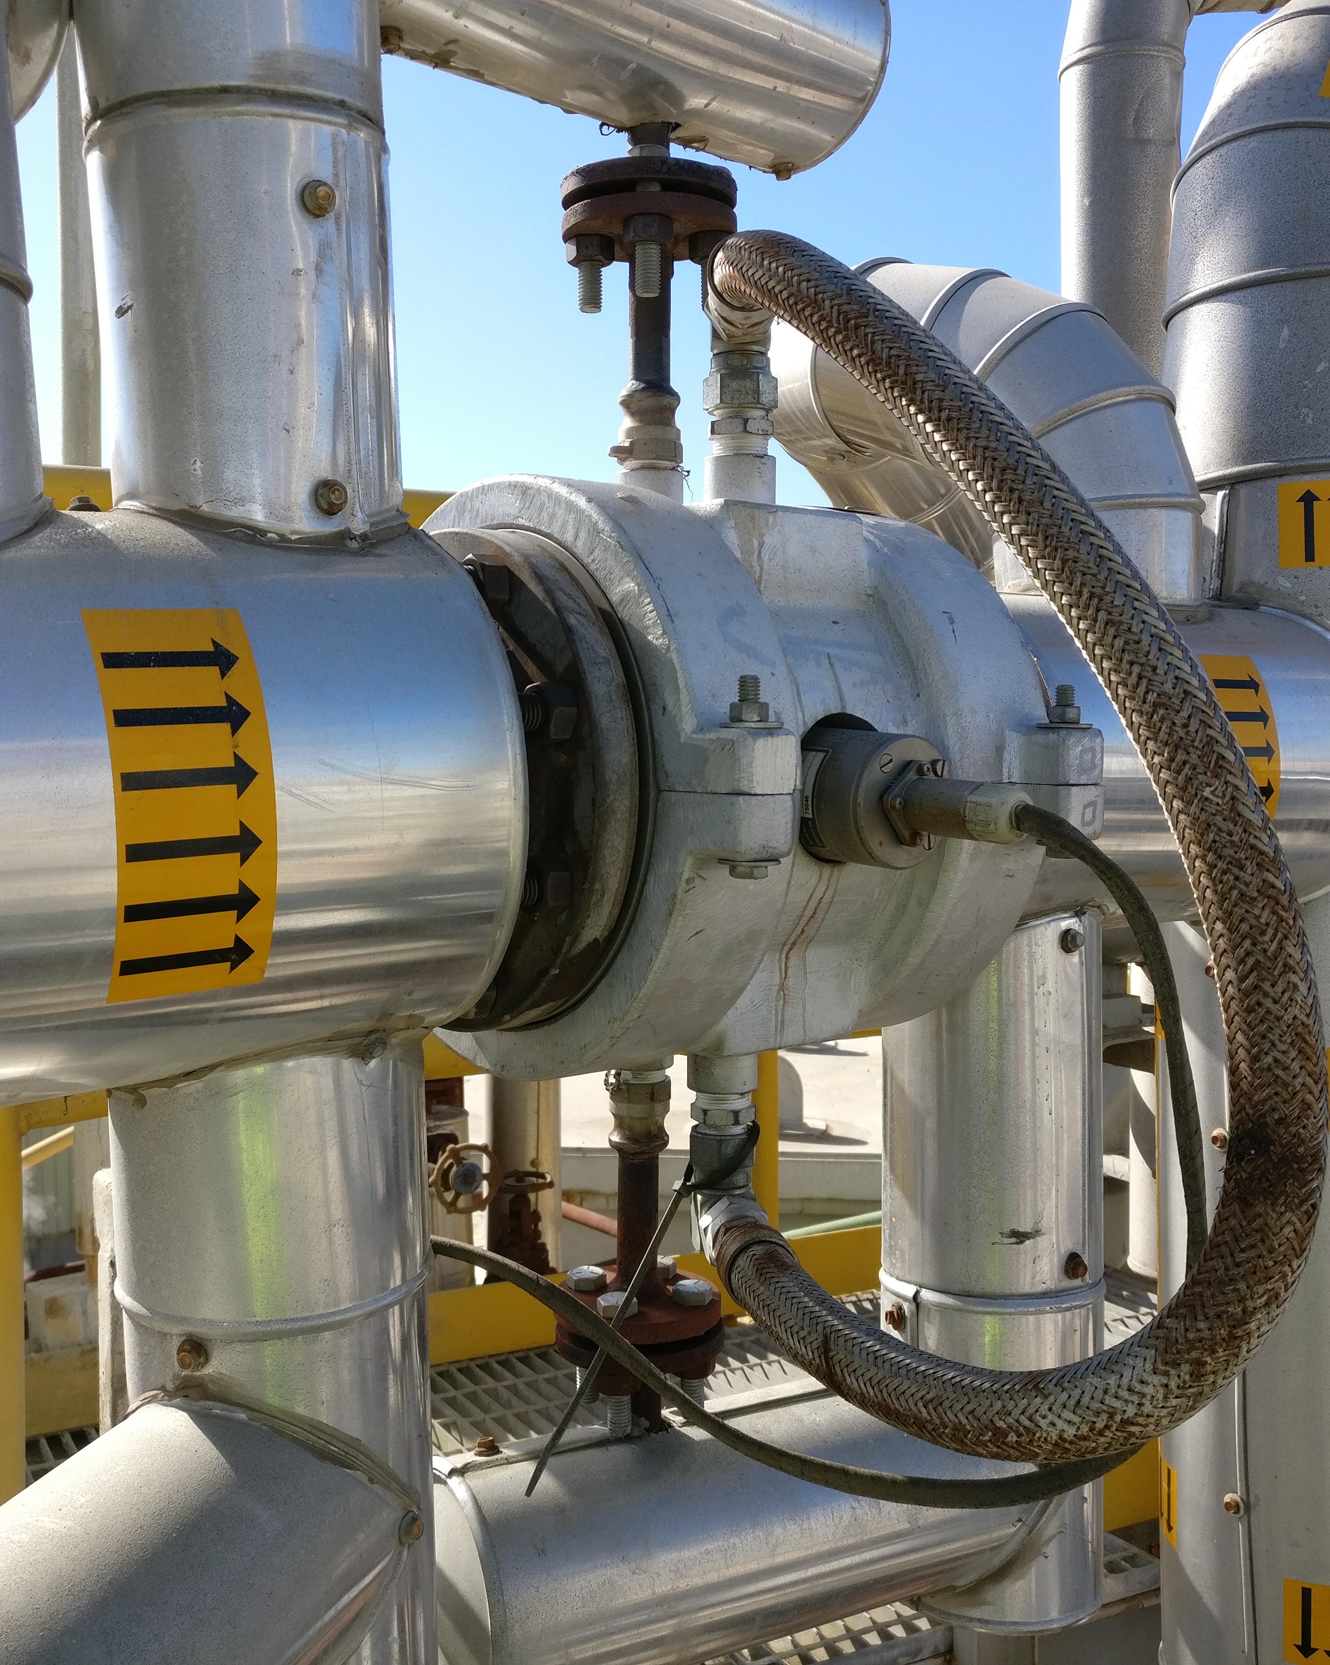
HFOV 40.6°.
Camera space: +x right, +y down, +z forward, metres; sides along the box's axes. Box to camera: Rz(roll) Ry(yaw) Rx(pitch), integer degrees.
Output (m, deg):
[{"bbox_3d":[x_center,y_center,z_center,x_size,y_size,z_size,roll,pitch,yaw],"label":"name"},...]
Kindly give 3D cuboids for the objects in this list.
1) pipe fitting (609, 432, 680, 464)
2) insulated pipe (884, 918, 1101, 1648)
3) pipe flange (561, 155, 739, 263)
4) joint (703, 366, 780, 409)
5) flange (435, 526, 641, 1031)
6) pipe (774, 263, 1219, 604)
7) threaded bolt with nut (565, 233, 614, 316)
[{"bbox_3d":[-0.009,-0.190,0.888,0.036,0.015,0.033,-1,2,0],"label":"pipe fitting"},{"bbox_3d":[0.197,0.250,1.072,0.131,0.430,0.131,-1,2,0],"label":"insulated pipe"},{"bbox_3d":[-0.008,-0.310,0.898,0.088,0.030,0.088,-1,2,0],"label":"pipe flange"},{"bbox_3d":[0.039,-0.228,0.920,0.038,0.020,0.034,0,2,3],"label":"joint"},{"bbox_3d":[-0.097,-0.023,0.821,0.030,0.229,0.229,-3,3,-41],"label":"flange"},{"bbox_3d":[0.218,-0.277,1.203,0.135,0.260,0.300,-3,3,-41],"label":"pipe"},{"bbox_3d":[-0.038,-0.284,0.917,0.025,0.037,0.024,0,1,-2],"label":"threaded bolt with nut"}]

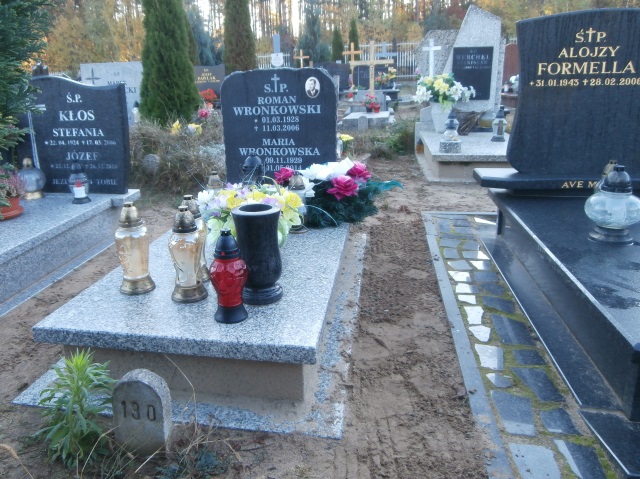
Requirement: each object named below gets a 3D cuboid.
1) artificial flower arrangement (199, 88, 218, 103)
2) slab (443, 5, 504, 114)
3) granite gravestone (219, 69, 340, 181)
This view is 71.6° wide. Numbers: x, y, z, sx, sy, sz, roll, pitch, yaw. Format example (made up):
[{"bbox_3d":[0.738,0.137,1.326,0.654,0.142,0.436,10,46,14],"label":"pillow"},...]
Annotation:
[{"bbox_3d":[-2.062,-2.663,8.200,0.360,0.280,0.320,2,19,8],"label":"artificial flower arrangement"},{"bbox_3d":[1.982,-2.281,5.756,0.760,1.240,0.130,1,14,8],"label":"slab"},{"bbox_3d":[-0.258,-0.664,2.890,0.740,0.830,0.090,2,19,8],"label":"granite gravestone"}]

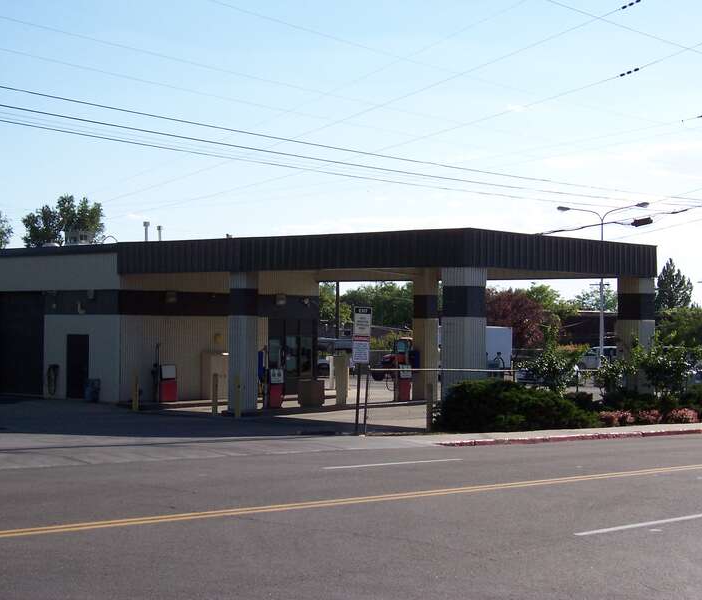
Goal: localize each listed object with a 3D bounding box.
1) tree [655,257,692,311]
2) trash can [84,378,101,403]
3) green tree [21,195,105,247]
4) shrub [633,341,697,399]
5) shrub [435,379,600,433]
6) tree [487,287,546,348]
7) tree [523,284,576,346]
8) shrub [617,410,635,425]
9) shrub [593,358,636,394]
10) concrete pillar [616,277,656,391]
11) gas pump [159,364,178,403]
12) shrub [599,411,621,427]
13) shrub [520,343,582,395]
[{"bbox_3d":[27.823,0.734,120.000,3.500,8.649,3.400,0,-1,13],"label":"tree"},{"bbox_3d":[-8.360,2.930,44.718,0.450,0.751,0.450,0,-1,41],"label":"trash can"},{"bbox_3d":[-18.246,-1.576,88.000,6.000,10.238,5.800,1,-1,-11],"label":"green tree"},{"bbox_3d":[8.846,2.063,39.000,1.500,1.849,1.650,0,-1,39],"label":"shrub"},{"bbox_3d":[3.971,2.389,32.373,2.350,1.107,5.100,0,-1,41],"label":"shrub"},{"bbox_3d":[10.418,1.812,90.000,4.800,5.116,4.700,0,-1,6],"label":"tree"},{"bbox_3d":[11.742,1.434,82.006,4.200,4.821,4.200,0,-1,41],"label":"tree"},{"bbox_3d":[6.767,2.908,34.120,0.460,0.352,0.460,1,-1,0],"label":"shrub"},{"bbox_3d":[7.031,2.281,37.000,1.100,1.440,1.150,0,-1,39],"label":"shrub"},{"bbox_3d":[8.864,1.340,43.289,0.800,4.092,0.900,0,-1,41],"label":"concrete pillar"},{"bbox_3d":[-5.528,2.523,42.000,0.340,1.139,0.540,0,-1,39],"label":"gas pump"},{"bbox_3d":[6.217,2.859,33.417,0.500,0.367,0.500,1,-1,0],"label":"shrub"},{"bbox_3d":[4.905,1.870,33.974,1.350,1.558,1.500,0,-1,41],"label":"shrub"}]

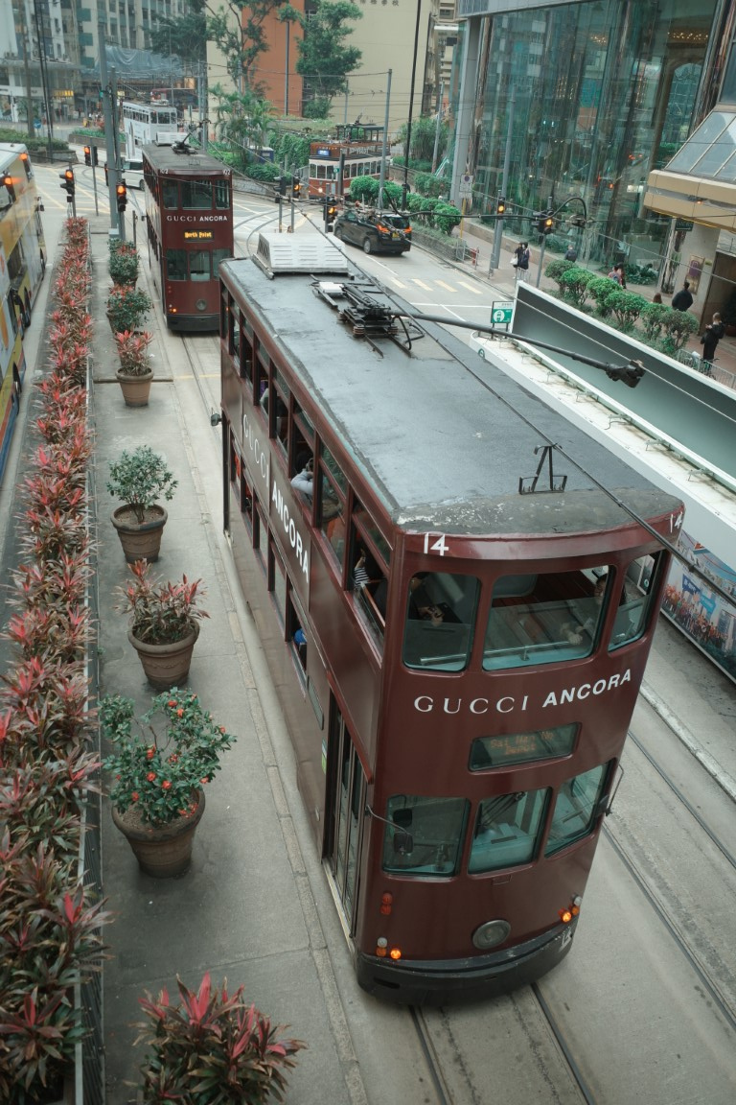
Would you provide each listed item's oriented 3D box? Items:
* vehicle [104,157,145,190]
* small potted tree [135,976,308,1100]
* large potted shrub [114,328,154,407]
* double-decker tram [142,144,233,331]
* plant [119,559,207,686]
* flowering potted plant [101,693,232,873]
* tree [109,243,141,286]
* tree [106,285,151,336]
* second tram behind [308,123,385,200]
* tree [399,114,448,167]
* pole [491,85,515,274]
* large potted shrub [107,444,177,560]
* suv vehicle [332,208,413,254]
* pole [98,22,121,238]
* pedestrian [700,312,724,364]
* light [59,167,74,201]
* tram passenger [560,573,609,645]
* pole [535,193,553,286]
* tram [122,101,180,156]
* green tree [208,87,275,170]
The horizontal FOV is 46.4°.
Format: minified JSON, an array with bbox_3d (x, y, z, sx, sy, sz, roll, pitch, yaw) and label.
[{"bbox_3d":[-14.601,-24.724,56.348,4.600,1.780,1.850,11,29,13],"label":"vehicle"},{"bbox_3d":[-0.921,3.445,5.522,1.020,1.620,1.000,-5,30,-15],"label":"small potted tree"},{"bbox_3d":[-5.300,-4.200,19.550,0.900,1.620,0.880,-5,30,-15],"label":"large potted shrub"},{"bbox_3d":[-5.978,-10.523,28.209,2.020,4.640,9.000,-5,30,-15],"label":"double-decker tram"},{"bbox_3d":[-2.505,0.880,10.620,1.060,1.550,1.020,-5,30,-15],"label":"plant"},{"bbox_3d":[-1.863,2.244,8.061,1.180,1.720,1.100,-5,30,-15],"label":"flowering potted plant"},{"bbox_3d":[-7.783,-8.869,27.415,0.980,1.600,0.950,-5,30,-15],"label":"tree"},{"bbox_3d":[-6.790,-6.700,24.203,1.200,1.450,1.150,-5,30,-15],"label":"tree"},{"bbox_3d":[-1.081,-26.428,57.986,2.000,4.400,9.000,14,30,19],"label":"second tram behind"},{"bbox_3d":[4.525,-33.798,70.500,4.200,4.700,4.000,-5,30,-15],"label":"tree"},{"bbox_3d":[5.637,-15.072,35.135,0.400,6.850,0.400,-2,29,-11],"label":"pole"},{"bbox_3d":[-3.374,-0.695,12.815,0.960,1.660,0.930,-5,30,-15],"label":"large potted shrub"},{"bbox_3d":[0.172,-15.257,40.602,1.820,1.720,4.700,-12,32,-27],"label":"suv vehicle"},{"bbox_3d":[-9.526,-14.787,31.706,0.360,7.700,0.360,-5,30,-15],"label":"pole"},{"bbox_3d":[9.796,-5.987,24.616,0.480,1.720,0.580,10,29,10],"label":"pedestrian"},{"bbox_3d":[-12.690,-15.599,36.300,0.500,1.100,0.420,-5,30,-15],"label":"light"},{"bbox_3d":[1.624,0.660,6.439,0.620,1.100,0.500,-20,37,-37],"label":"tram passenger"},{"bbox_3d":[6.737,-11.845,32.969,0.600,3.350,0.500,-2,29,-11],"label":"pole"},{"bbox_3d":[-16.729,-31.888,65.991,2.000,4.450,9.000,-12,32,-27],"label":"tram"},{"bbox_3d":[-9.394,-31.754,64.000,4.800,6.800,4.500,-5,30,-15],"label":"green tree"}]

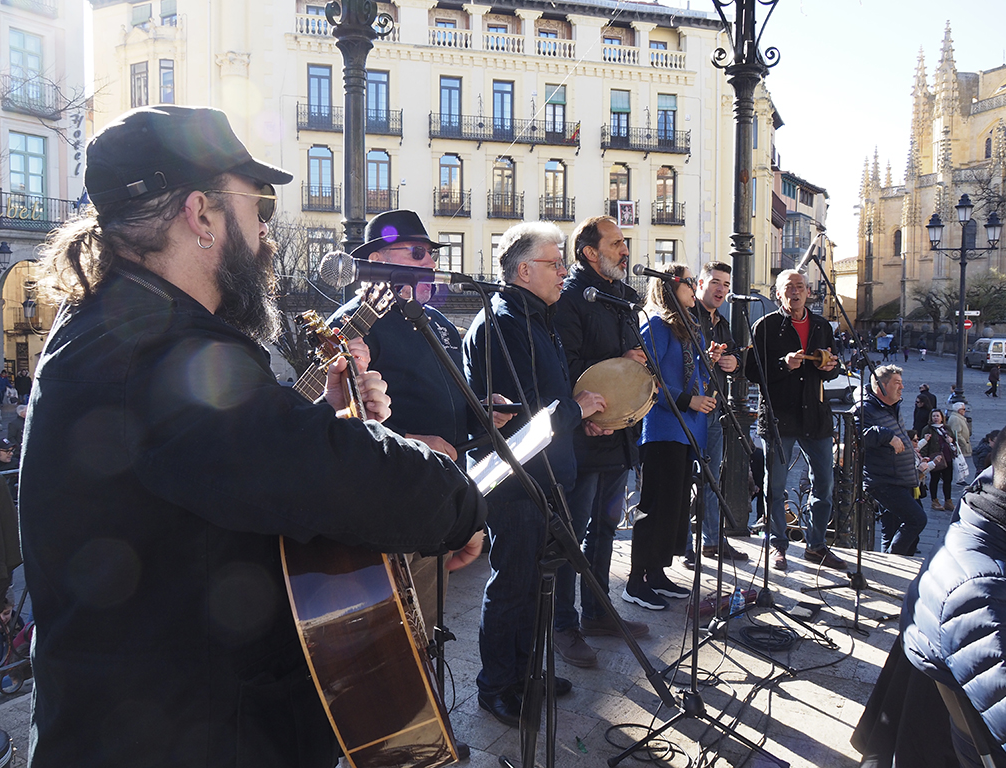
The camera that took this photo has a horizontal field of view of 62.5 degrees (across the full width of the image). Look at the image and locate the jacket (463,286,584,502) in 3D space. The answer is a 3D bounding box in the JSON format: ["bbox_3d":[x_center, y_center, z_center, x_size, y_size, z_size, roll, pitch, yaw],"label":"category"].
[{"bbox_3d":[0.072,0.033,2.880,0.420,0.770,0.520,1,3,25],"label":"jacket"}]

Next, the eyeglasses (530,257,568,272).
[{"bbox_3d":[0.150,-0.412,2.880,0.140,0.045,0.140,1,3,25],"label":"eyeglasses"}]

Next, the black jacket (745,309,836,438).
[{"bbox_3d":[1.695,-0.062,4.880,0.550,0.800,0.380,0,3,-2],"label":"black jacket"}]

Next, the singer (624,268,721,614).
[{"bbox_3d":[0.830,0.234,4.145,0.440,1.675,0.470,2,3,30],"label":"singer"}]

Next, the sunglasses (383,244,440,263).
[{"bbox_3d":[-0.281,-0.373,2.400,0.143,0.046,0.145,1,3,30],"label":"sunglasses"}]

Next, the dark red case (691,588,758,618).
[{"bbox_3d":[1.045,1.058,3.996,0.445,0.050,0.075,-2,4,-31],"label":"dark red case"}]

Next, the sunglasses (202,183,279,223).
[{"bbox_3d":[-0.400,-0.243,1.100,0.143,0.053,0.143,-2,4,-44],"label":"sunglasses"}]

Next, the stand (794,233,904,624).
[{"bbox_3d":[1.740,0.176,4.052,0.600,1.800,0.550,0,3,5],"label":"stand"}]

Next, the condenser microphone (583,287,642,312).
[{"bbox_3d":[0.366,-0.284,2.780,0.195,0.052,0.052,15,3,0],"label":"condenser microphone"}]

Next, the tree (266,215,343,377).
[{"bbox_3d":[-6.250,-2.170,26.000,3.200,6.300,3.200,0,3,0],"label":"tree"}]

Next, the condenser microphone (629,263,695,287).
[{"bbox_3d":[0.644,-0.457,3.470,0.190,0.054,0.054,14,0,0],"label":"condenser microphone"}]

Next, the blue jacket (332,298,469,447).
[{"bbox_3d":[-0.318,0.044,2.520,0.360,0.660,0.520,2,3,30],"label":"blue jacket"}]

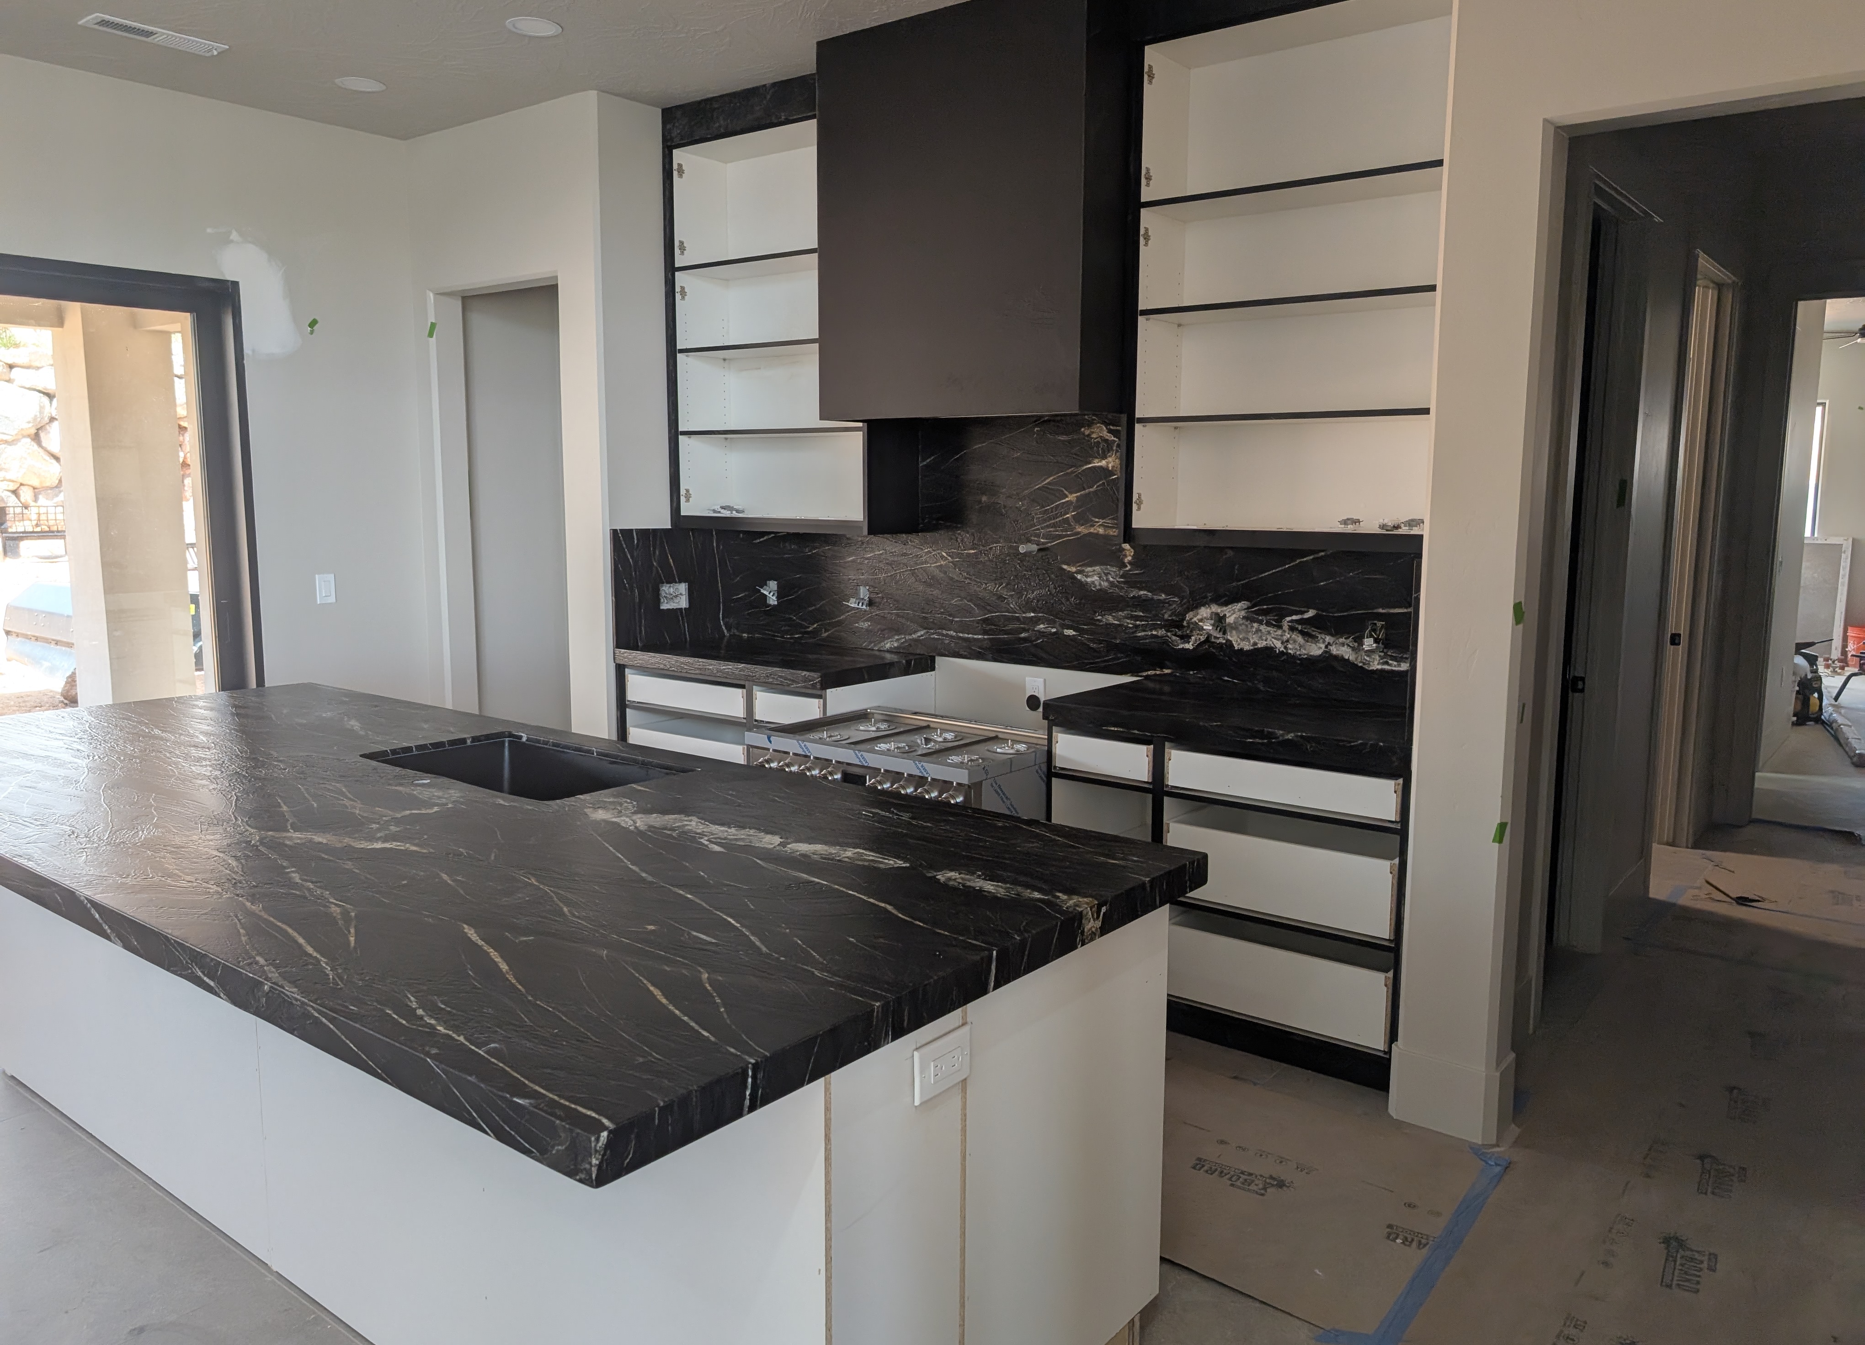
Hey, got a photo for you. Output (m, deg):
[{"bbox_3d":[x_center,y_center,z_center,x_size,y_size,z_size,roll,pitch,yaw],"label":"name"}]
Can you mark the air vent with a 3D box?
[{"bbox_3d":[-2.563,-2.098,4.279,0.146,0.020,0.403,6,10,37],"label":"air vent"}]

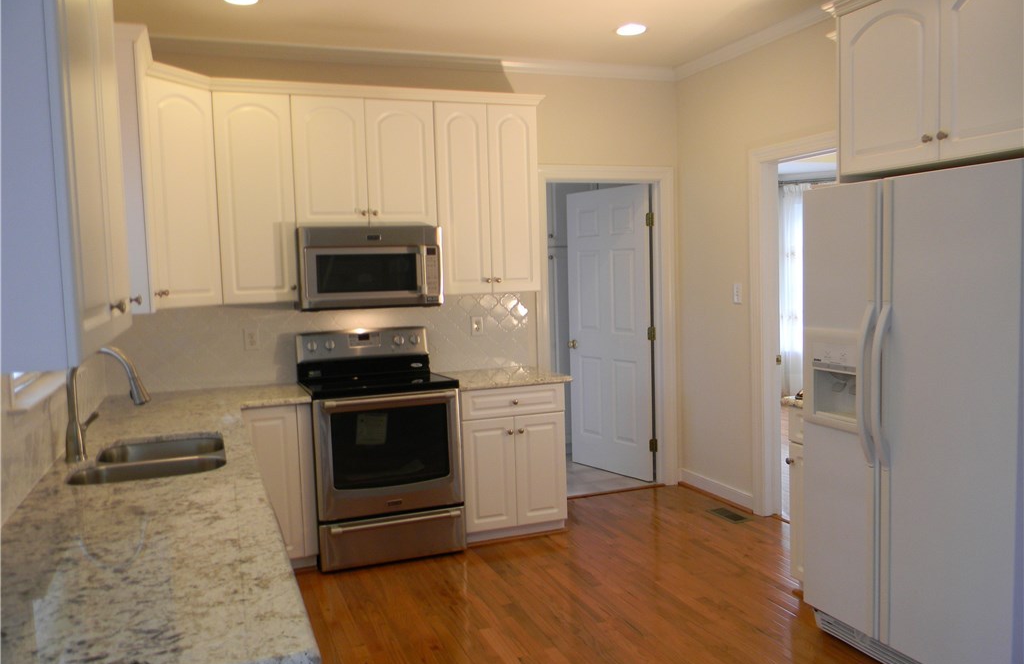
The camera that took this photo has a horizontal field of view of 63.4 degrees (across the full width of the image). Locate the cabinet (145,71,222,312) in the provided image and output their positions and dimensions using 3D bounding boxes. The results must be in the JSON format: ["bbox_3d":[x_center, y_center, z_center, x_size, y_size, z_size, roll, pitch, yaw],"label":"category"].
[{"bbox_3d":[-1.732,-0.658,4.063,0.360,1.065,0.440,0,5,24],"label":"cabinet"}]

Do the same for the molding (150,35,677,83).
[{"bbox_3d":[-0.531,-1.589,4.855,3.495,0.075,0.070,-3,5,-20],"label":"molding"}]

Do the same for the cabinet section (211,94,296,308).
[{"bbox_3d":[-1.363,-0.694,4.397,0.363,1.065,0.330,-3,5,-20],"label":"cabinet section"}]

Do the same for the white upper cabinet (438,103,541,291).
[{"bbox_3d":[-0.188,-0.770,4.900,0.613,1.075,0.330,-3,5,-20],"label":"white upper cabinet"}]

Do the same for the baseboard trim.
[{"bbox_3d":[1.306,1.014,5.319,0.020,0.108,0.785,-3,5,-20],"label":"baseboard trim"}]

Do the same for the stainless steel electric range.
[{"bbox_3d":[-0.718,0.593,4.520,0.755,1.180,0.675,-3,5,-20],"label":"stainless steel electric range"}]

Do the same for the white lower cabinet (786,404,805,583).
[{"bbox_3d":[1.553,0.750,3.653,0.615,0.875,0.240,-3,5,-20],"label":"white lower cabinet"}]

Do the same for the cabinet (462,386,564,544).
[{"bbox_3d":[-0.090,0.703,4.819,0.608,0.879,0.610,-3,5,-20],"label":"cabinet"}]

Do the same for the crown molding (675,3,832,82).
[{"bbox_3d":[1.315,-1.606,4.721,0.070,0.068,1.495,-3,5,-20],"label":"crown molding"}]

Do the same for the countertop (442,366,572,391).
[{"bbox_3d":[-0.092,0.268,4.837,0.673,0.033,0.646,-3,5,-20],"label":"countertop"}]

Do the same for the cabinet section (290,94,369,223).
[{"bbox_3d":[-1.005,-0.904,4.492,0.380,0.668,0.320,-3,5,-21],"label":"cabinet section"}]

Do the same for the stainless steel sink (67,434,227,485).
[{"bbox_3d":[-1.254,0.555,2.928,0.460,0.200,0.740,-3,5,-20],"label":"stainless steel sink"}]

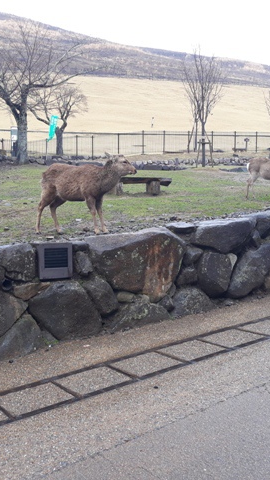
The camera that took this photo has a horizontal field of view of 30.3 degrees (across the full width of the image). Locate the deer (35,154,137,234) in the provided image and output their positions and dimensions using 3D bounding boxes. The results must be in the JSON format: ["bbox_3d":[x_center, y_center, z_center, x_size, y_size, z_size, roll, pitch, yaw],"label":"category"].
[{"bbox_3d":[-0.593,-0.565,6.100,1.220,0.970,0.360,0,5,-3],"label":"deer"}]

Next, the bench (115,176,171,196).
[{"bbox_3d":[0.012,-1.265,11.800,1.700,0.430,0.450,0,5,0],"label":"bench"}]

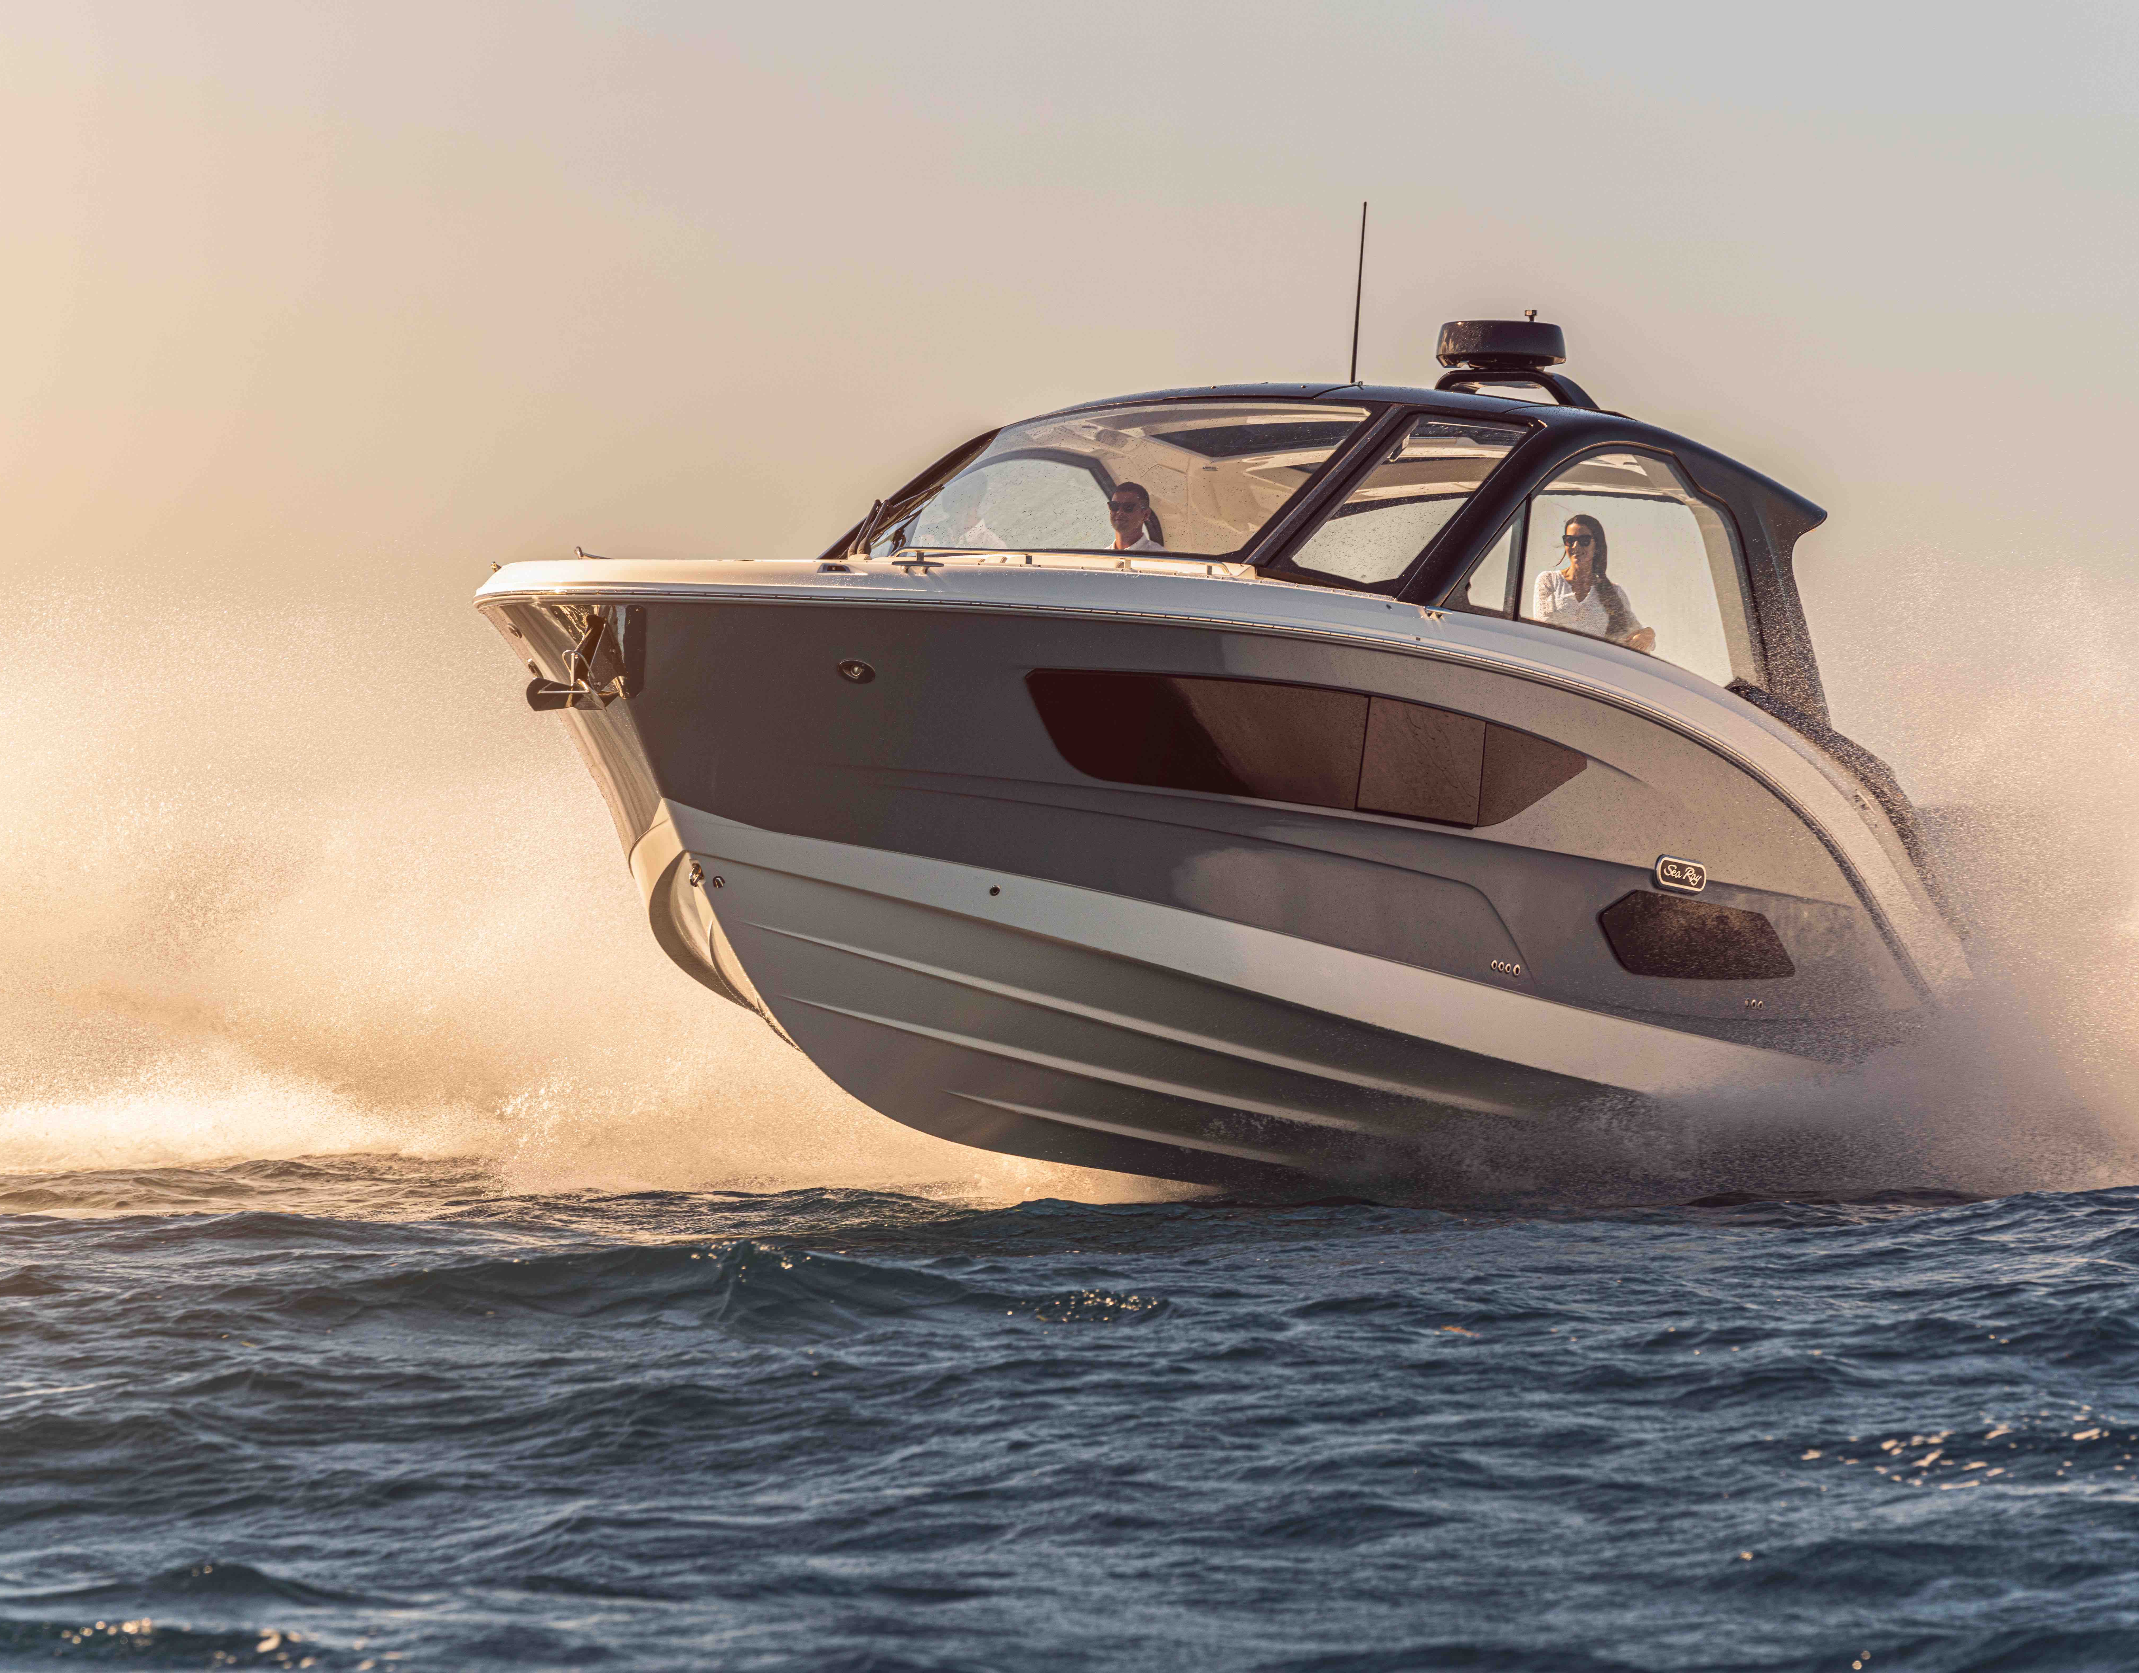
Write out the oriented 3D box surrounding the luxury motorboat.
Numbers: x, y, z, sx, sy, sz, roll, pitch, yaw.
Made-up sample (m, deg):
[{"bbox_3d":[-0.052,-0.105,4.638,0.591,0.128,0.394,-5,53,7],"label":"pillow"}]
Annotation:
[{"bbox_3d":[0.299,-0.648,65.031,3.650,4.450,11.200,0,-5,28],"label":"luxury motorboat"}]

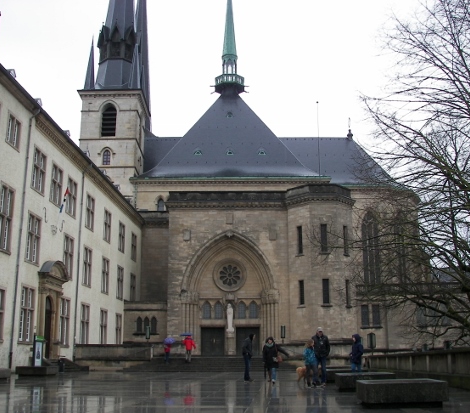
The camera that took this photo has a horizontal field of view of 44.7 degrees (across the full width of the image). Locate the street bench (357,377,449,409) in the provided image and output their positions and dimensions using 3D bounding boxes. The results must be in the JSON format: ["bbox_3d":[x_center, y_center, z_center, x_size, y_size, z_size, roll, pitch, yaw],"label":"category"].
[{"bbox_3d":[3.001,3.414,10.418,1.380,0.430,1.150,-1,-15,3],"label":"street bench"}]

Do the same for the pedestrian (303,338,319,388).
[{"bbox_3d":[2.285,4.749,17.381,0.420,1.430,0.450,-5,-15,17],"label":"pedestrian"}]

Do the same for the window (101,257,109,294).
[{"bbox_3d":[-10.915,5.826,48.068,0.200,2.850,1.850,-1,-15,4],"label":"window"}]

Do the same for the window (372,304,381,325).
[{"bbox_3d":[11.594,8.922,46.750,0.620,1.720,0.200,0,-15,-3],"label":"window"}]

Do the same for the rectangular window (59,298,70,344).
[{"bbox_3d":[-10.397,7.017,34.718,0.300,2.865,1.667,-1,-15,4],"label":"rectangular window"}]

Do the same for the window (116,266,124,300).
[{"bbox_3d":[-9.888,6.675,49.460,0.200,2.680,1.750,-1,-15,4],"label":"window"}]

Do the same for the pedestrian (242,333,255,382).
[{"bbox_3d":[0.468,5.702,21.558,0.420,1.720,0.480,1,-16,-8],"label":"pedestrian"}]

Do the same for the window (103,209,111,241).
[{"bbox_3d":[-10.260,1.534,45.723,0.200,2.420,1.650,-1,-15,4],"label":"window"}]

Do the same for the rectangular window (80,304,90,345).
[{"bbox_3d":[-10.525,8.389,40.307,0.200,2.780,1.650,-1,-15,4],"label":"rectangular window"}]

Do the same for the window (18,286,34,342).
[{"bbox_3d":[-10.804,5.561,29.570,0.300,2.871,1.736,-1,-15,4],"label":"window"}]

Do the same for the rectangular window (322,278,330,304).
[{"bbox_3d":[7.413,6.882,46.371,0.540,2.030,0.200,0,-15,0],"label":"rectangular window"}]

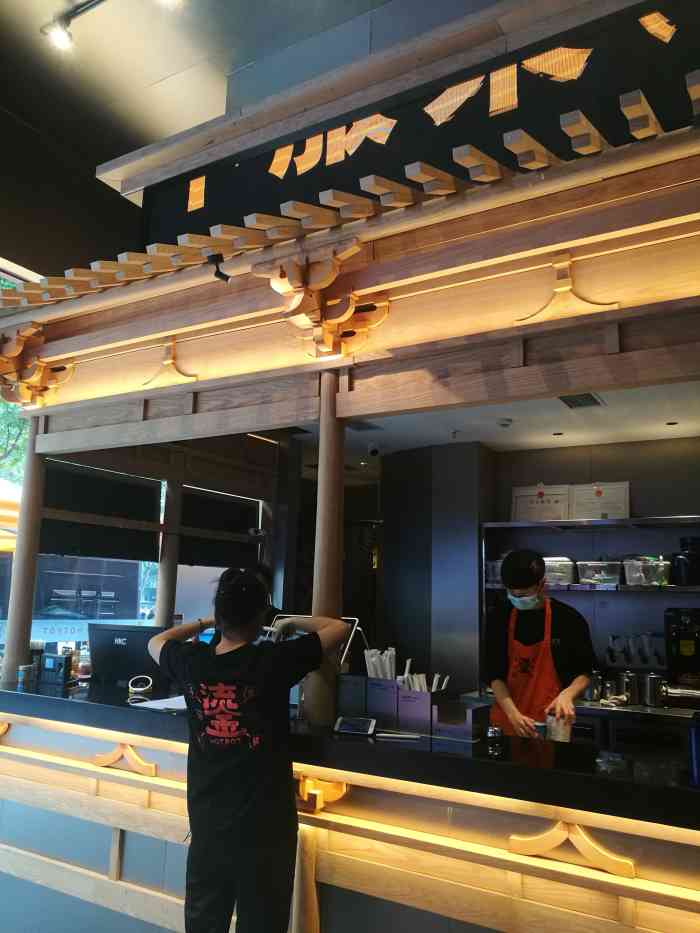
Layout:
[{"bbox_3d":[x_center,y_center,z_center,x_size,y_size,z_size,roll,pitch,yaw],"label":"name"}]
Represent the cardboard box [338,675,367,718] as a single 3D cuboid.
[{"bbox_3d":[0.041,0.923,2.892,0.138,0.190,0.135,-5,-11,31],"label":"cardboard box"}]

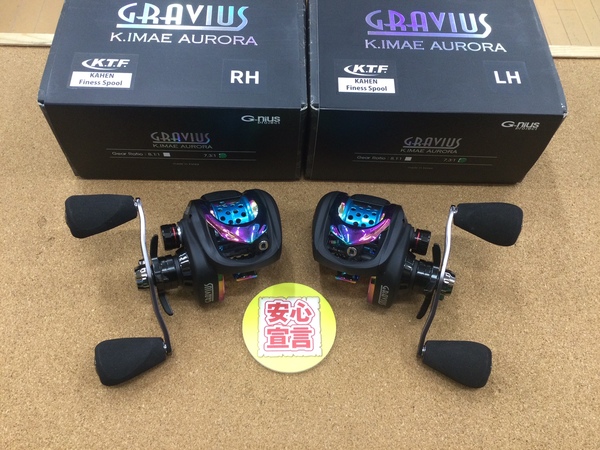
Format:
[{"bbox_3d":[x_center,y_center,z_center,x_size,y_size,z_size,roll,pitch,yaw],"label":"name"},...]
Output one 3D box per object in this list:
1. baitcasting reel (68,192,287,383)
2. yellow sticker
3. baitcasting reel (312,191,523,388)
[{"bbox_3d":[-0.070,0.027,0.323,0.128,0.050,0.112,-10,62,-8],"label":"baitcasting reel"},{"bbox_3d":[-0.006,0.063,0.333,0.058,0.003,0.058,1,61,-2],"label":"yellow sticker"},{"bbox_3d":[0.066,0.031,0.326,0.126,0.050,0.106,12,61,5],"label":"baitcasting reel"}]

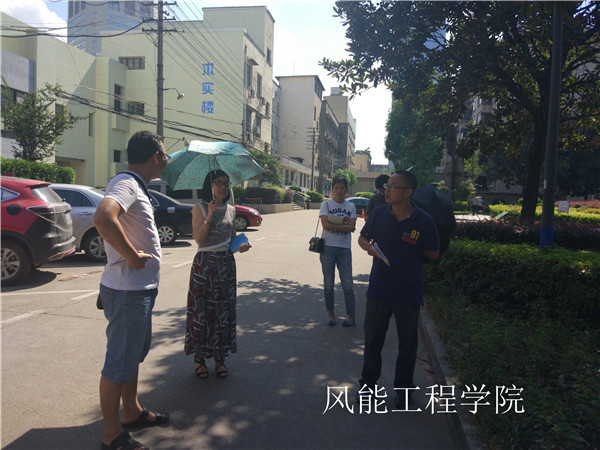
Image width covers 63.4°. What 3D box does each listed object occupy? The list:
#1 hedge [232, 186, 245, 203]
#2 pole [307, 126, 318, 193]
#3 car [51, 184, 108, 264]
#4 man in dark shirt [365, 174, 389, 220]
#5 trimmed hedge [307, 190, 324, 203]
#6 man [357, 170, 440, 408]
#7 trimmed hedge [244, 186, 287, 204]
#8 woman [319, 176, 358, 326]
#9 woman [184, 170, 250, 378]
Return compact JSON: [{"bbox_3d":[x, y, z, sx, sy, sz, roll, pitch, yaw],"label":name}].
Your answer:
[{"bbox_3d":[-4.057,-1.915,31.500,1.500,1.150,2.500,1,4,11],"label":"hedge"},{"bbox_3d":[1.500,-6.924,56.000,1.450,8.600,0.400,0,4,-10],"label":"pole"},{"bbox_3d":[-5.550,-0.136,10.100,4.700,1.470,1.820,0,4,-16],"label":"car"},{"bbox_3d":[1.013,0.255,5.750,0.500,1.700,0.380,2,4,24],"label":"man in dark shirt"},{"bbox_3d":[1.629,-2.943,51.000,1.900,1.250,2.300,1,4,11],"label":"trimmed hedge"},{"bbox_3d":[0.721,0.450,3.550,0.600,1.690,0.400,2,4,19],"label":"man"},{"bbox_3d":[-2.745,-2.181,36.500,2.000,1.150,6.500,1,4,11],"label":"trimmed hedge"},{"bbox_3d":[0.425,0.289,5.500,0.460,1.640,0.340,1,4,6],"label":"woman"},{"bbox_3d":[-0.683,0.380,3.970,0.520,1.640,0.420,0,4,-16],"label":"woman"}]

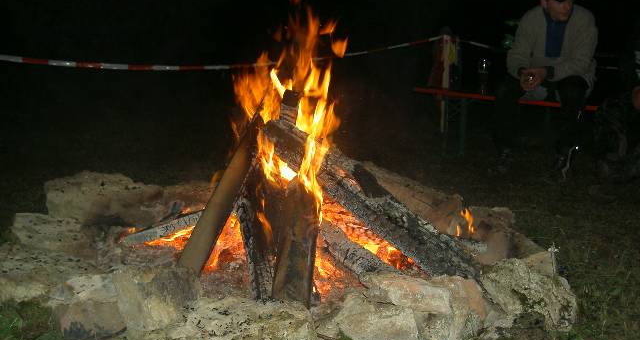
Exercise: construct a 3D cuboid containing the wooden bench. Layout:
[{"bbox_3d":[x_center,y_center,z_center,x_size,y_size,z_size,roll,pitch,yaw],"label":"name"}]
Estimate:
[{"bbox_3d":[1.315,-0.281,5.146,0.270,0.480,1.680,-6,12,-35],"label":"wooden bench"}]

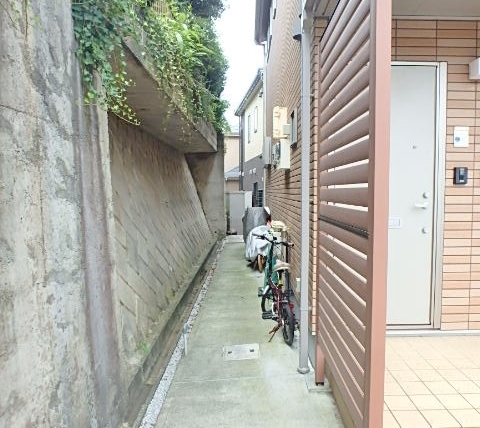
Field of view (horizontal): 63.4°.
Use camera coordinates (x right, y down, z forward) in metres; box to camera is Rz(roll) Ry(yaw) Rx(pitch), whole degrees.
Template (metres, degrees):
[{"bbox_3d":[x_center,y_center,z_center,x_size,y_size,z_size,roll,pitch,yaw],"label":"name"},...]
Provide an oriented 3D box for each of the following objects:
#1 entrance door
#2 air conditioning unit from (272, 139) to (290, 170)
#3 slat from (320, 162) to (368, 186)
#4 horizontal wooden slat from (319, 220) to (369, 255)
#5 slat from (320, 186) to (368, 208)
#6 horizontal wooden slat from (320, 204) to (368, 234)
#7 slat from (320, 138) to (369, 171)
[{"bbox_3d":[1.150,-0.112,3.106,0.874,2.111,0.070,0,4,1],"label":"entrance door"},{"bbox_3d":[0.506,-0.753,4.927,0.191,0.377,0.553,0,4,1],"label":"air conditioning unit"},{"bbox_3d":[0.582,-0.211,2.242,0.025,0.090,1.126,0,4,1],"label":"slat"},{"bbox_3d":[0.583,0.109,2.264,0.025,0.086,1.126,0,4,1],"label":"horizontal wooden slat"},{"bbox_3d":[0.582,-0.104,2.249,0.025,0.088,1.126,0,4,1],"label":"slat"},{"bbox_3d":[0.583,0.000,2.257,0.025,0.088,1.126,0,4,1],"label":"horizontal wooden slat"},{"bbox_3d":[0.581,-0.317,2.235,0.025,0.090,1.126,0,4,1],"label":"slat"}]

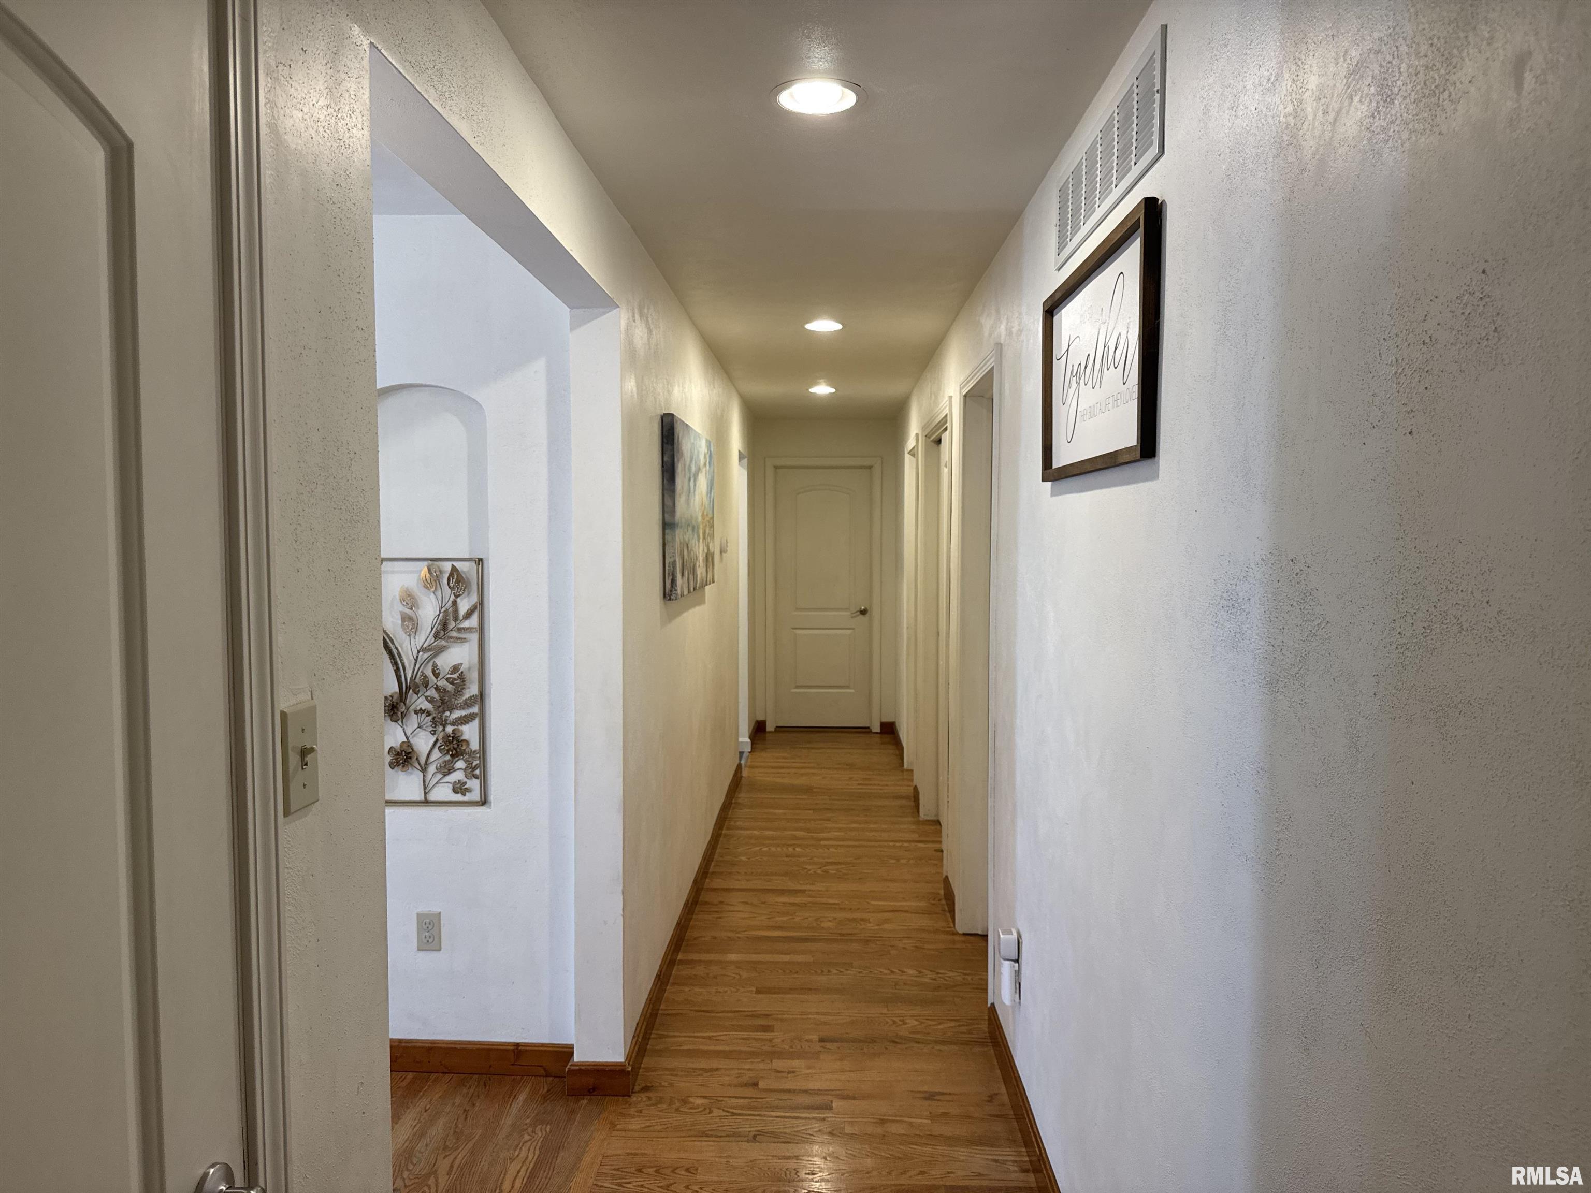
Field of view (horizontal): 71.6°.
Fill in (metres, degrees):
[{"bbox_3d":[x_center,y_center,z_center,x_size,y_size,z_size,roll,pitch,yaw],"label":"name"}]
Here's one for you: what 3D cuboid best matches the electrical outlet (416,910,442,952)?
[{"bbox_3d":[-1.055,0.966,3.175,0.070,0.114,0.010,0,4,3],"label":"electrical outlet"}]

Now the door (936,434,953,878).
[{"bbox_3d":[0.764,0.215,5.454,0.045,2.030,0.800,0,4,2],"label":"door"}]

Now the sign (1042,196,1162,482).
[{"bbox_3d":[0.573,-0.447,2.144,0.028,0.411,0.808,0,4,2],"label":"sign"}]

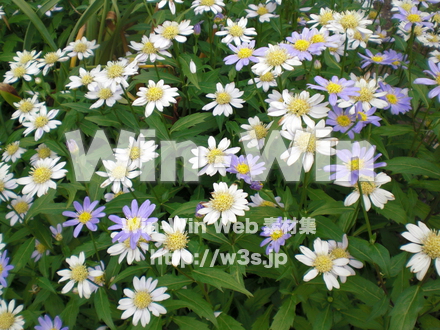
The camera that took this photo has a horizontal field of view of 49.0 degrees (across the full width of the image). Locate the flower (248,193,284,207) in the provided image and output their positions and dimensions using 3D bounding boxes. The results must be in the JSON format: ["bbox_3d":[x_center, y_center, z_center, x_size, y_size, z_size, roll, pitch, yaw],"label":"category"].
[{"bbox_3d":[0.043,0.037,0.450,0.036,0.013,0.036,5,39,6],"label":"flower"}]

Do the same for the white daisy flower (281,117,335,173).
[{"bbox_3d":[0.072,-0.017,0.395,0.043,0.015,0.043,0,62,10],"label":"white daisy flower"}]

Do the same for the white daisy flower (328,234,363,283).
[{"bbox_3d":[0.102,0.078,0.405,0.039,0.014,0.039,9,50,0],"label":"white daisy flower"}]

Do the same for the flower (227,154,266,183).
[{"bbox_3d":[0.026,0.004,0.467,0.037,0.013,0.037,0,50,3],"label":"flower"}]

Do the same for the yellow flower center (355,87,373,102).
[{"bbox_3d":[0.143,-0.070,0.480,0.018,0.010,0.018,0,59,0],"label":"yellow flower center"}]

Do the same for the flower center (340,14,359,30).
[{"bbox_3d":[0.134,-0.147,0.500,0.018,0.010,0.018,0,57,0],"label":"flower center"}]

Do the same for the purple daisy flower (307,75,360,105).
[{"bbox_3d":[0.086,-0.056,0.366,0.040,0.012,0.040,8,40,12],"label":"purple daisy flower"}]

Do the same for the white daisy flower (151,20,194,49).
[{"bbox_3d":[-0.049,-0.135,0.500,0.044,0.015,0.044,0,54,-2],"label":"white daisy flower"}]

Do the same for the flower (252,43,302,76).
[{"bbox_3d":[0.046,-0.085,0.388,0.041,0.012,0.041,0,48,7],"label":"flower"}]

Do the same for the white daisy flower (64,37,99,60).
[{"bbox_3d":[-0.147,-0.124,0.513,0.040,0.012,0.040,-7,50,-14],"label":"white daisy flower"}]

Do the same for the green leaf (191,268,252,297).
[{"bbox_3d":[0.001,0.112,0.460,0.062,0.012,0.023,18,41,21],"label":"green leaf"}]

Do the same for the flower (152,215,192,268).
[{"bbox_3d":[-0.039,0.062,0.389,0.038,0.013,0.038,9,57,-15],"label":"flower"}]

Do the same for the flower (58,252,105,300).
[{"bbox_3d":[-0.109,0.086,0.375,0.037,0.013,0.037,4,52,-5],"label":"flower"}]

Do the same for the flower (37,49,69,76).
[{"bbox_3d":[-0.187,-0.115,0.540,0.036,0.013,0.036,-9,48,0],"label":"flower"}]

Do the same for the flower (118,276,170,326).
[{"bbox_3d":[-0.060,0.109,0.385,0.040,0.012,0.040,0,59,0],"label":"flower"}]

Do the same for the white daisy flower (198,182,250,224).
[{"bbox_3d":[0.002,0.031,0.387,0.040,0.014,0.040,5,49,1],"label":"white daisy flower"}]

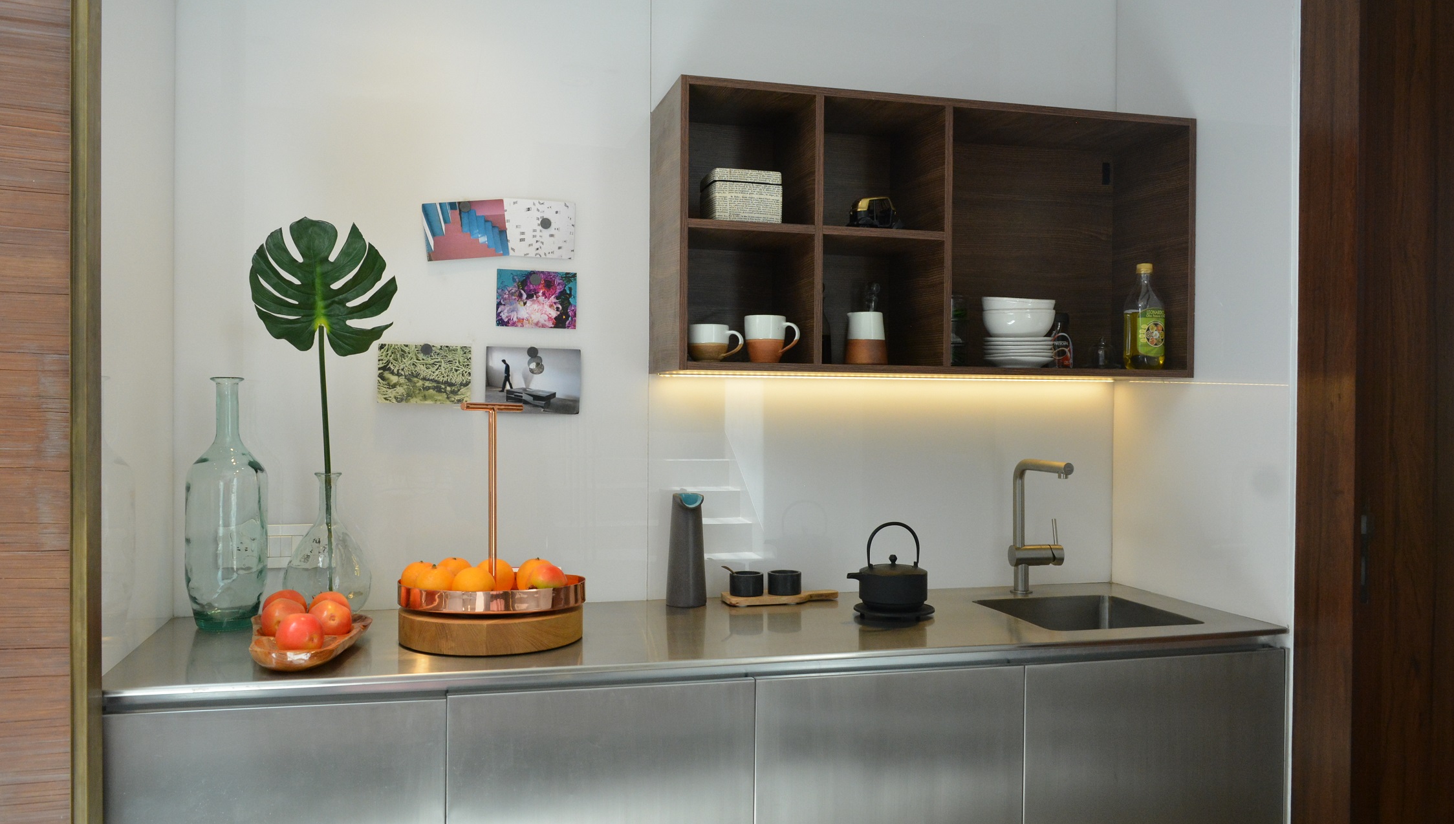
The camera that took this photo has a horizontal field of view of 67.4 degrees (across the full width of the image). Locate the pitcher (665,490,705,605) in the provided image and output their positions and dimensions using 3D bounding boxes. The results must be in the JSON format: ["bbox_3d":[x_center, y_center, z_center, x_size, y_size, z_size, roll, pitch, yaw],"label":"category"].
[{"bbox_3d":[-0.093,0.311,2.480,0.090,0.248,0.090,0,0,0],"label":"pitcher"}]

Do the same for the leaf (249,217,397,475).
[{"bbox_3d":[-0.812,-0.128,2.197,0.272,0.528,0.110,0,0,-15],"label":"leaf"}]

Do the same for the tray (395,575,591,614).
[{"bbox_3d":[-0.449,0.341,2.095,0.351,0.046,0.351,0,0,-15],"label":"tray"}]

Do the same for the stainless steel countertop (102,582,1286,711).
[{"bbox_3d":[0.001,0.451,2.250,2.214,0.030,0.603,0,0,-15],"label":"stainless steel countertop"}]

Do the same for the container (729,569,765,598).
[{"bbox_3d":[0.045,0.386,2.456,0.077,0.047,0.077,0,0,0],"label":"container"}]

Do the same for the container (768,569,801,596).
[{"bbox_3d":[0.133,0.391,2.506,0.076,0.047,0.076,0,0,0],"label":"container"}]

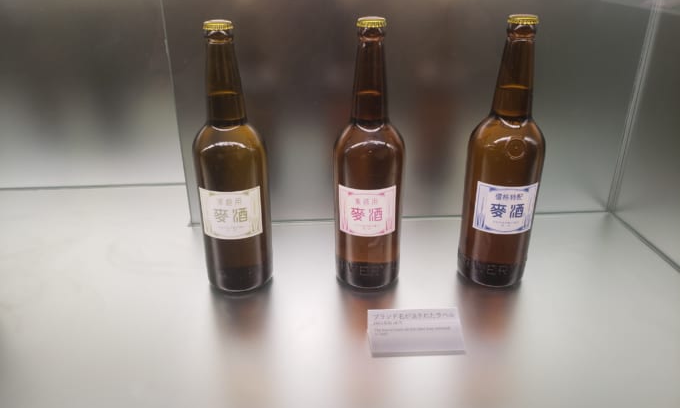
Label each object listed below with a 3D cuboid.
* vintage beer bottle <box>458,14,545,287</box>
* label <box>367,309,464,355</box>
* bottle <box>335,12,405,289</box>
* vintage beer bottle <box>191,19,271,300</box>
[{"bbox_3d":[0.179,-0.051,0.552,0.077,0.286,0.077,4,25,9],"label":"vintage beer bottle"},{"bbox_3d":[0.073,0.122,0.489,0.088,0.025,0.039,-1,24,-2],"label":"label"},{"bbox_3d":[0.032,-0.050,0.554,0.077,0.286,0.077,2,24,5],"label":"bottle"},{"bbox_3d":[-0.116,-0.047,0.549,0.077,0.286,0.077,-2,24,-4],"label":"vintage beer bottle"}]

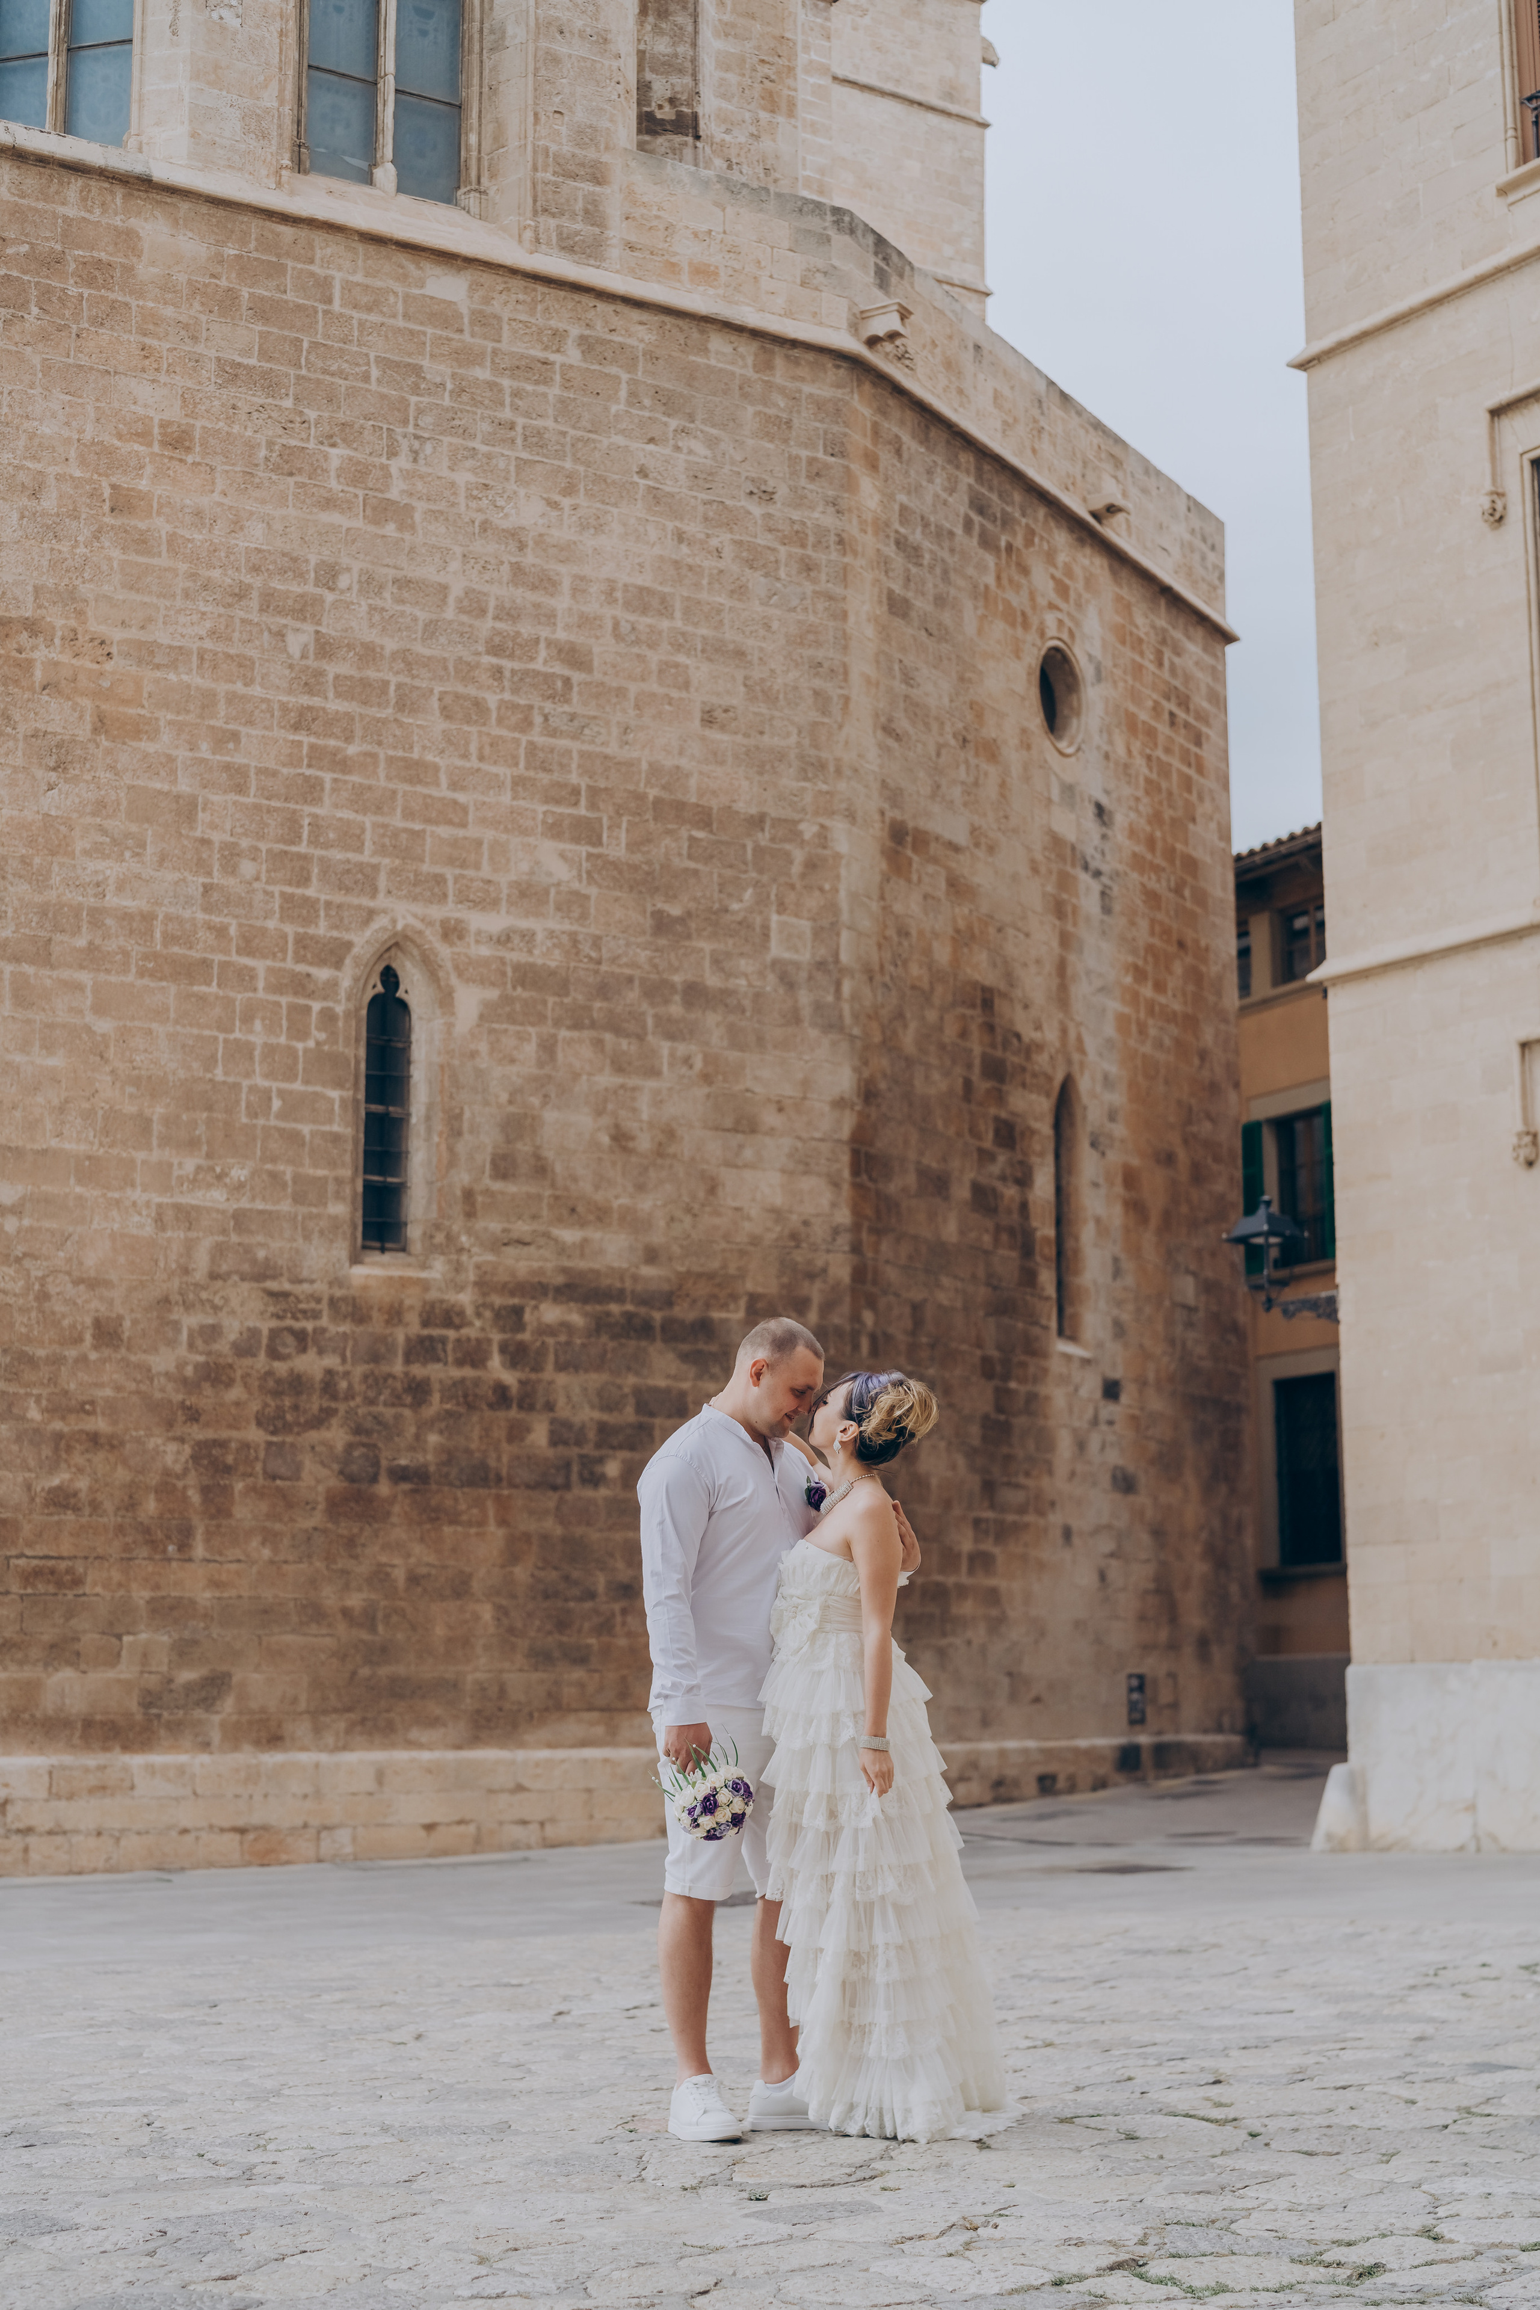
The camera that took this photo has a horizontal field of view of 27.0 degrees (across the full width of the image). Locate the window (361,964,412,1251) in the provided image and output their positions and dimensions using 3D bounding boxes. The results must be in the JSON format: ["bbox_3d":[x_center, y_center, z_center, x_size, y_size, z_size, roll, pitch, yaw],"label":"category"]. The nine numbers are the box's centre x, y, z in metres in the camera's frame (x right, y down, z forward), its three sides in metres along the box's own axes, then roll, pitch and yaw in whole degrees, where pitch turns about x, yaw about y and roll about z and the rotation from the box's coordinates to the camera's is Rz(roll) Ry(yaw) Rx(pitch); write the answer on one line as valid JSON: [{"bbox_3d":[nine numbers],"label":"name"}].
[{"bbox_3d":[-2.251,-0.282,18.884,0.276,1.719,0.150,6,-12,-30],"label":"window"}]

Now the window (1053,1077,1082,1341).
[{"bbox_3d":[2.087,0.387,23.192,0.200,1.979,0.483,-6,-11,30],"label":"window"}]

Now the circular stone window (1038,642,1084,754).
[{"bbox_3d":[2.099,-3.384,23.904,0.200,0.852,0.852,-6,-11,30],"label":"circular stone window"}]

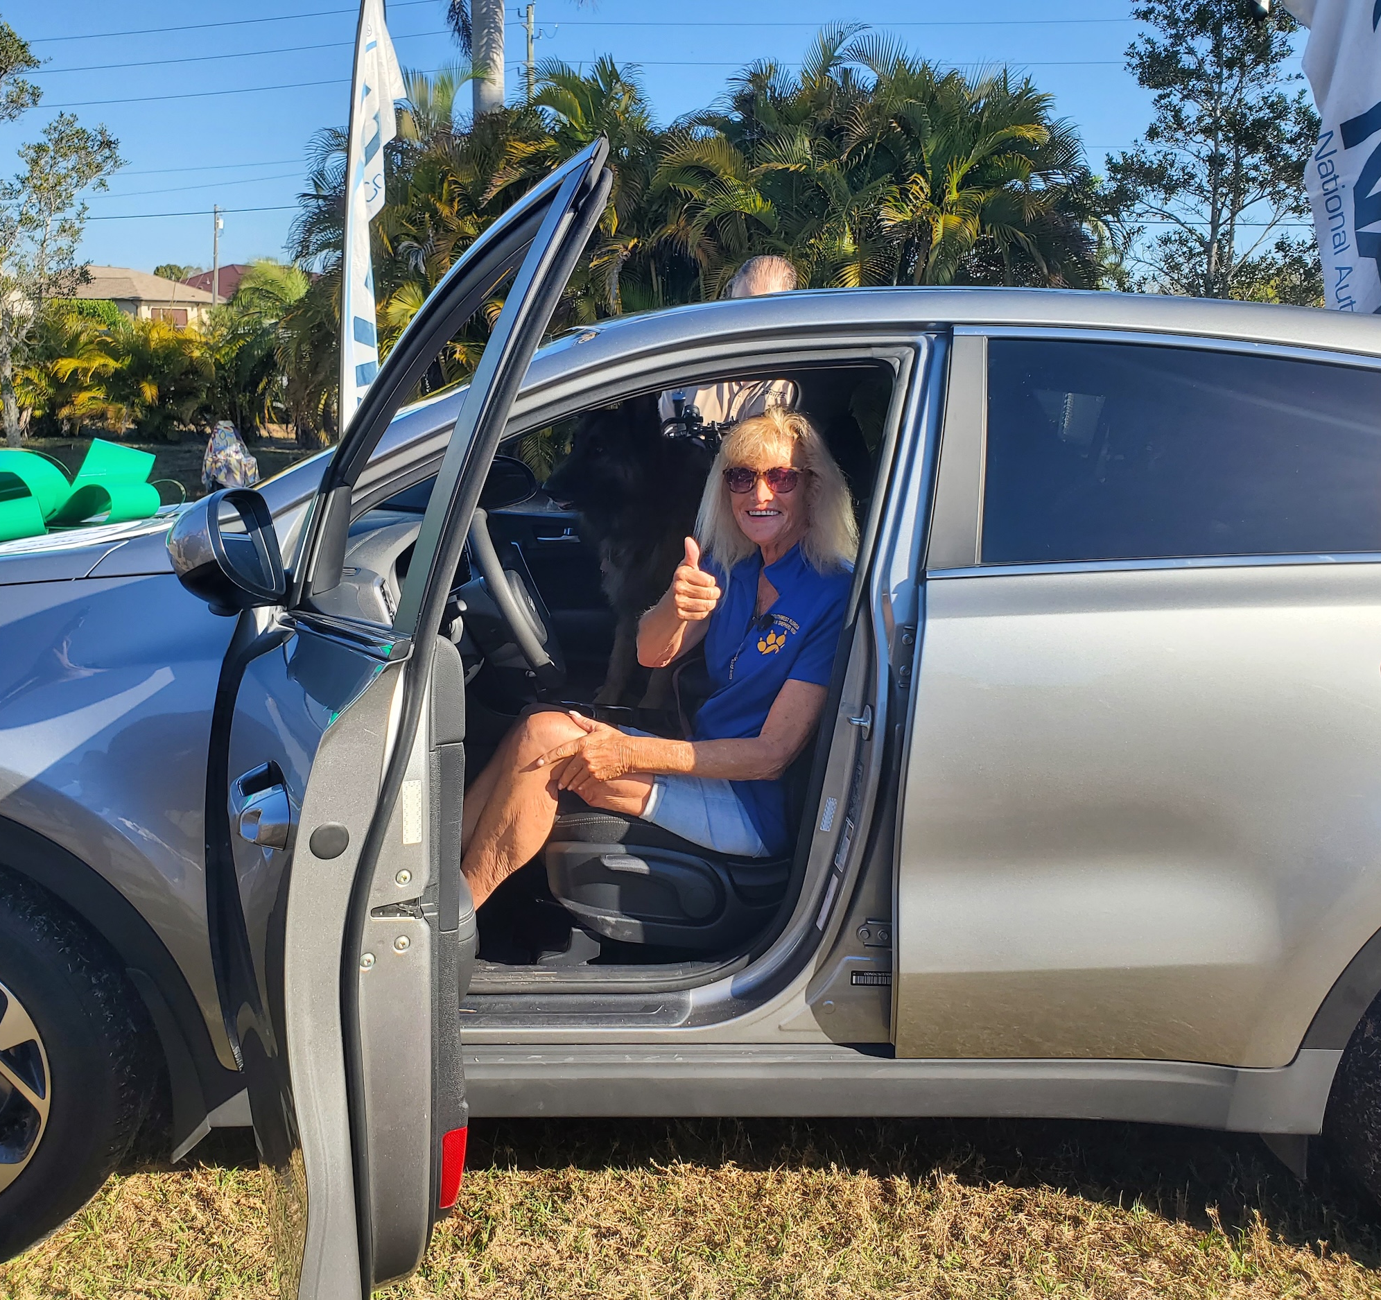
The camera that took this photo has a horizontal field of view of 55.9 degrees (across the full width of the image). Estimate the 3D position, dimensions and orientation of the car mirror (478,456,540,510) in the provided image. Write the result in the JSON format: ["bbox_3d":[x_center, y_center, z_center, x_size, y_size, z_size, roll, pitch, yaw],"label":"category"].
[{"bbox_3d":[-0.522,-0.469,3.675,0.150,0.165,0.240,5,10,14],"label":"car mirror"}]

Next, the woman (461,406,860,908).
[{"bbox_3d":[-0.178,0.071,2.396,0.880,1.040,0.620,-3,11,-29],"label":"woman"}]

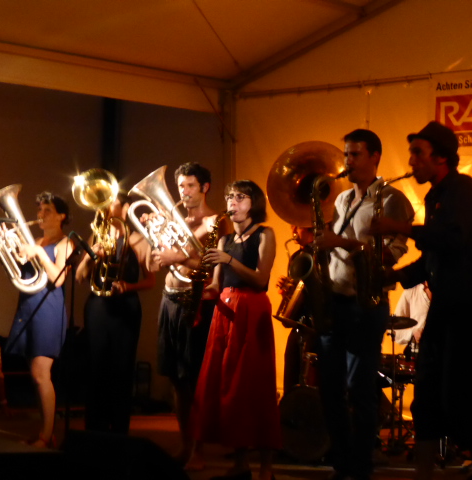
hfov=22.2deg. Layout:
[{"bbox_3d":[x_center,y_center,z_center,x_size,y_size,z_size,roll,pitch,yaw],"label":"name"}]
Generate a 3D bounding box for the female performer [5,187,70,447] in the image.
[{"bbox_3d":[-1.280,0.519,7.750,0.460,1.650,0.440,3,-7,-25],"label":"female performer"}]

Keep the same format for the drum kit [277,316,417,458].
[{"bbox_3d":[0.785,1.001,8.100,1.050,0.950,0.880,-4,-7,37],"label":"drum kit"}]

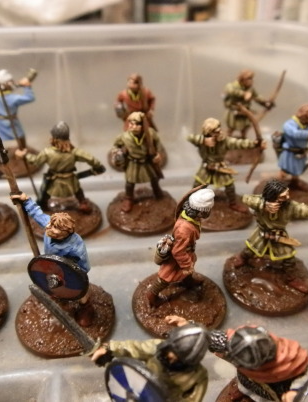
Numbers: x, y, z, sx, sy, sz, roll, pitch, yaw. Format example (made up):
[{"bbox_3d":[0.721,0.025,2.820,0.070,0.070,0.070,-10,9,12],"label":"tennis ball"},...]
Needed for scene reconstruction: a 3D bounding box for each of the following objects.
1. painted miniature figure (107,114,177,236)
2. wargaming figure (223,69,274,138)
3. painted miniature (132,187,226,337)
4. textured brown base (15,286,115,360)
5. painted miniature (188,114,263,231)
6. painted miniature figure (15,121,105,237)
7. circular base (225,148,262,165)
[{"bbox_3d":[-0.004,-0.011,0.142,0.025,0.035,0.025,1,33,2],"label":"painted miniature figure"},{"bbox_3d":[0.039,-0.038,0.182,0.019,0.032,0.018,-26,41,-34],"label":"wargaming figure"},{"bbox_3d":[0.007,0.012,0.107,0.025,0.035,0.025,-8,34,-13],"label":"painted miniature"},{"bbox_3d":[-0.022,0.028,0.110,0.025,0.004,0.025,1,32,0],"label":"textured brown base"},{"bbox_3d":[0.023,-0.011,0.144,0.027,0.034,0.025,-10,35,-15],"label":"painted miniature"},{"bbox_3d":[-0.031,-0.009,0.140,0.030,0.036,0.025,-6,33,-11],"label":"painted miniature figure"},{"bbox_3d":[0.037,-0.024,0.192,0.025,0.004,0.025,1,32,0],"label":"circular base"}]

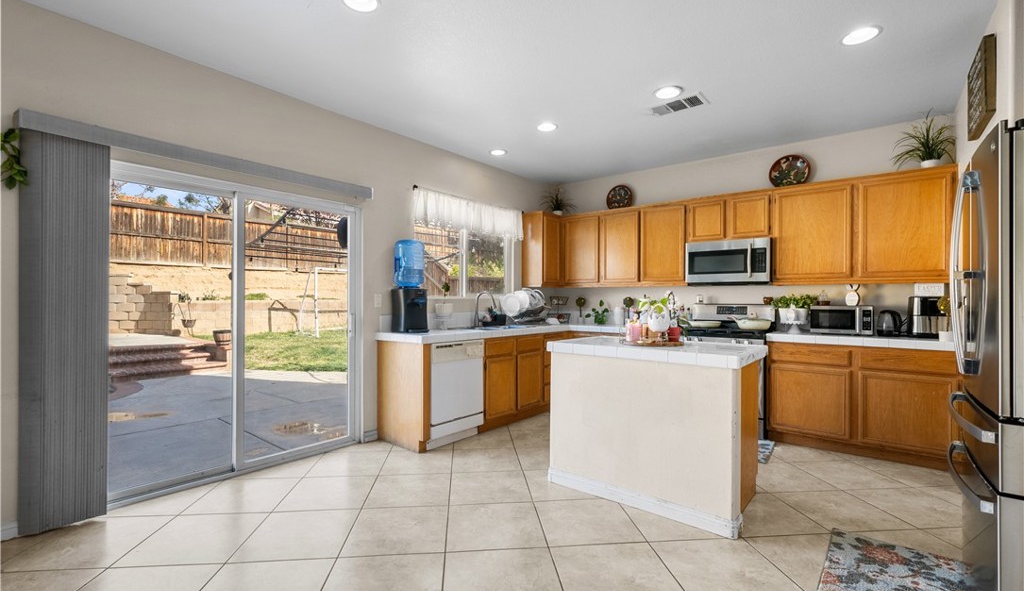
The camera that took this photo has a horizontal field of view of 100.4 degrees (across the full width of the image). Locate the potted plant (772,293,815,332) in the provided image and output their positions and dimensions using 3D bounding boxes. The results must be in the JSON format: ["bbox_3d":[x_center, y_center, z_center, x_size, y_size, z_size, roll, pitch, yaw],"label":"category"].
[{"bbox_3d":[2.533,0.165,3.833,0.310,0.355,0.210,0,0,39],"label":"potted plant"}]

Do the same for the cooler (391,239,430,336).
[{"bbox_3d":[-0.901,-0.079,3.735,0.265,0.795,0.285,0,0,-39],"label":"cooler"}]

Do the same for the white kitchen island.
[{"bbox_3d":[0.933,0.800,2.834,1.185,0.950,0.725,0,-1,38],"label":"white kitchen island"}]

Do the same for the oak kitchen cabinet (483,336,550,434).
[{"bbox_3d":[-0.116,0.835,4.519,0.600,0.865,1.120,0,0,39],"label":"oak kitchen cabinet"}]

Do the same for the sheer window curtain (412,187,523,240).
[{"bbox_3d":[-0.387,-0.847,4.593,0.080,0.335,1.640,0,0,39],"label":"sheer window curtain"}]

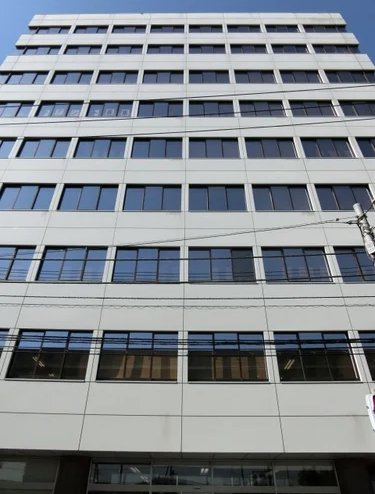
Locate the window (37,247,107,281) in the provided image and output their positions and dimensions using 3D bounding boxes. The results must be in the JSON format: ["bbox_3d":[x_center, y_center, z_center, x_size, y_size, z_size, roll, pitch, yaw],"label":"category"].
[{"bbox_3d":[-4.334,0.696,13.687,2.440,1.650,0.150,0,-38,0],"label":"window"}]

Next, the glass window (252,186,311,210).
[{"bbox_3d":[4.221,-2.164,16.236,2.546,1.735,0.200,0,-38,0],"label":"glass window"}]

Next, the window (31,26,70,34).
[{"bbox_3d":[-10.273,-16.368,27.344,2.892,1.480,0.200,0,-38,0],"label":"window"}]

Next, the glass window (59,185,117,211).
[{"bbox_3d":[-4.317,-2.114,15.843,2.440,1.650,0.150,0,-38,0],"label":"glass window"}]

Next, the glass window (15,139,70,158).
[{"bbox_3d":[-7.501,-5.202,19.165,2.730,1.772,0.150,0,-38,0],"label":"glass window"}]

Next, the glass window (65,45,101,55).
[{"bbox_3d":[-7.049,-13.292,24.433,2.440,1.650,0.150,0,-38,0],"label":"glass window"}]

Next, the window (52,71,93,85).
[{"bbox_3d":[-7.502,-11.034,23.666,2.681,1.777,0.150,0,-38,0],"label":"window"}]

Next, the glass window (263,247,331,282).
[{"bbox_3d":[4.205,0.715,14.003,2.546,1.678,0.200,0,-38,0],"label":"glass window"}]

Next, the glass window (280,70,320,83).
[{"bbox_3d":[7.148,-10.632,22.786,2.546,1.707,0.200,0,-38,0],"label":"glass window"}]

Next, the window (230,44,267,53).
[{"bbox_3d":[4.151,-13.269,24.374,2.440,1.650,0.150,0,-38,0],"label":"window"}]

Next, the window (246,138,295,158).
[{"bbox_3d":[4.432,-5.181,19.077,2.672,1.772,0.150,0,-38,0],"label":"window"}]

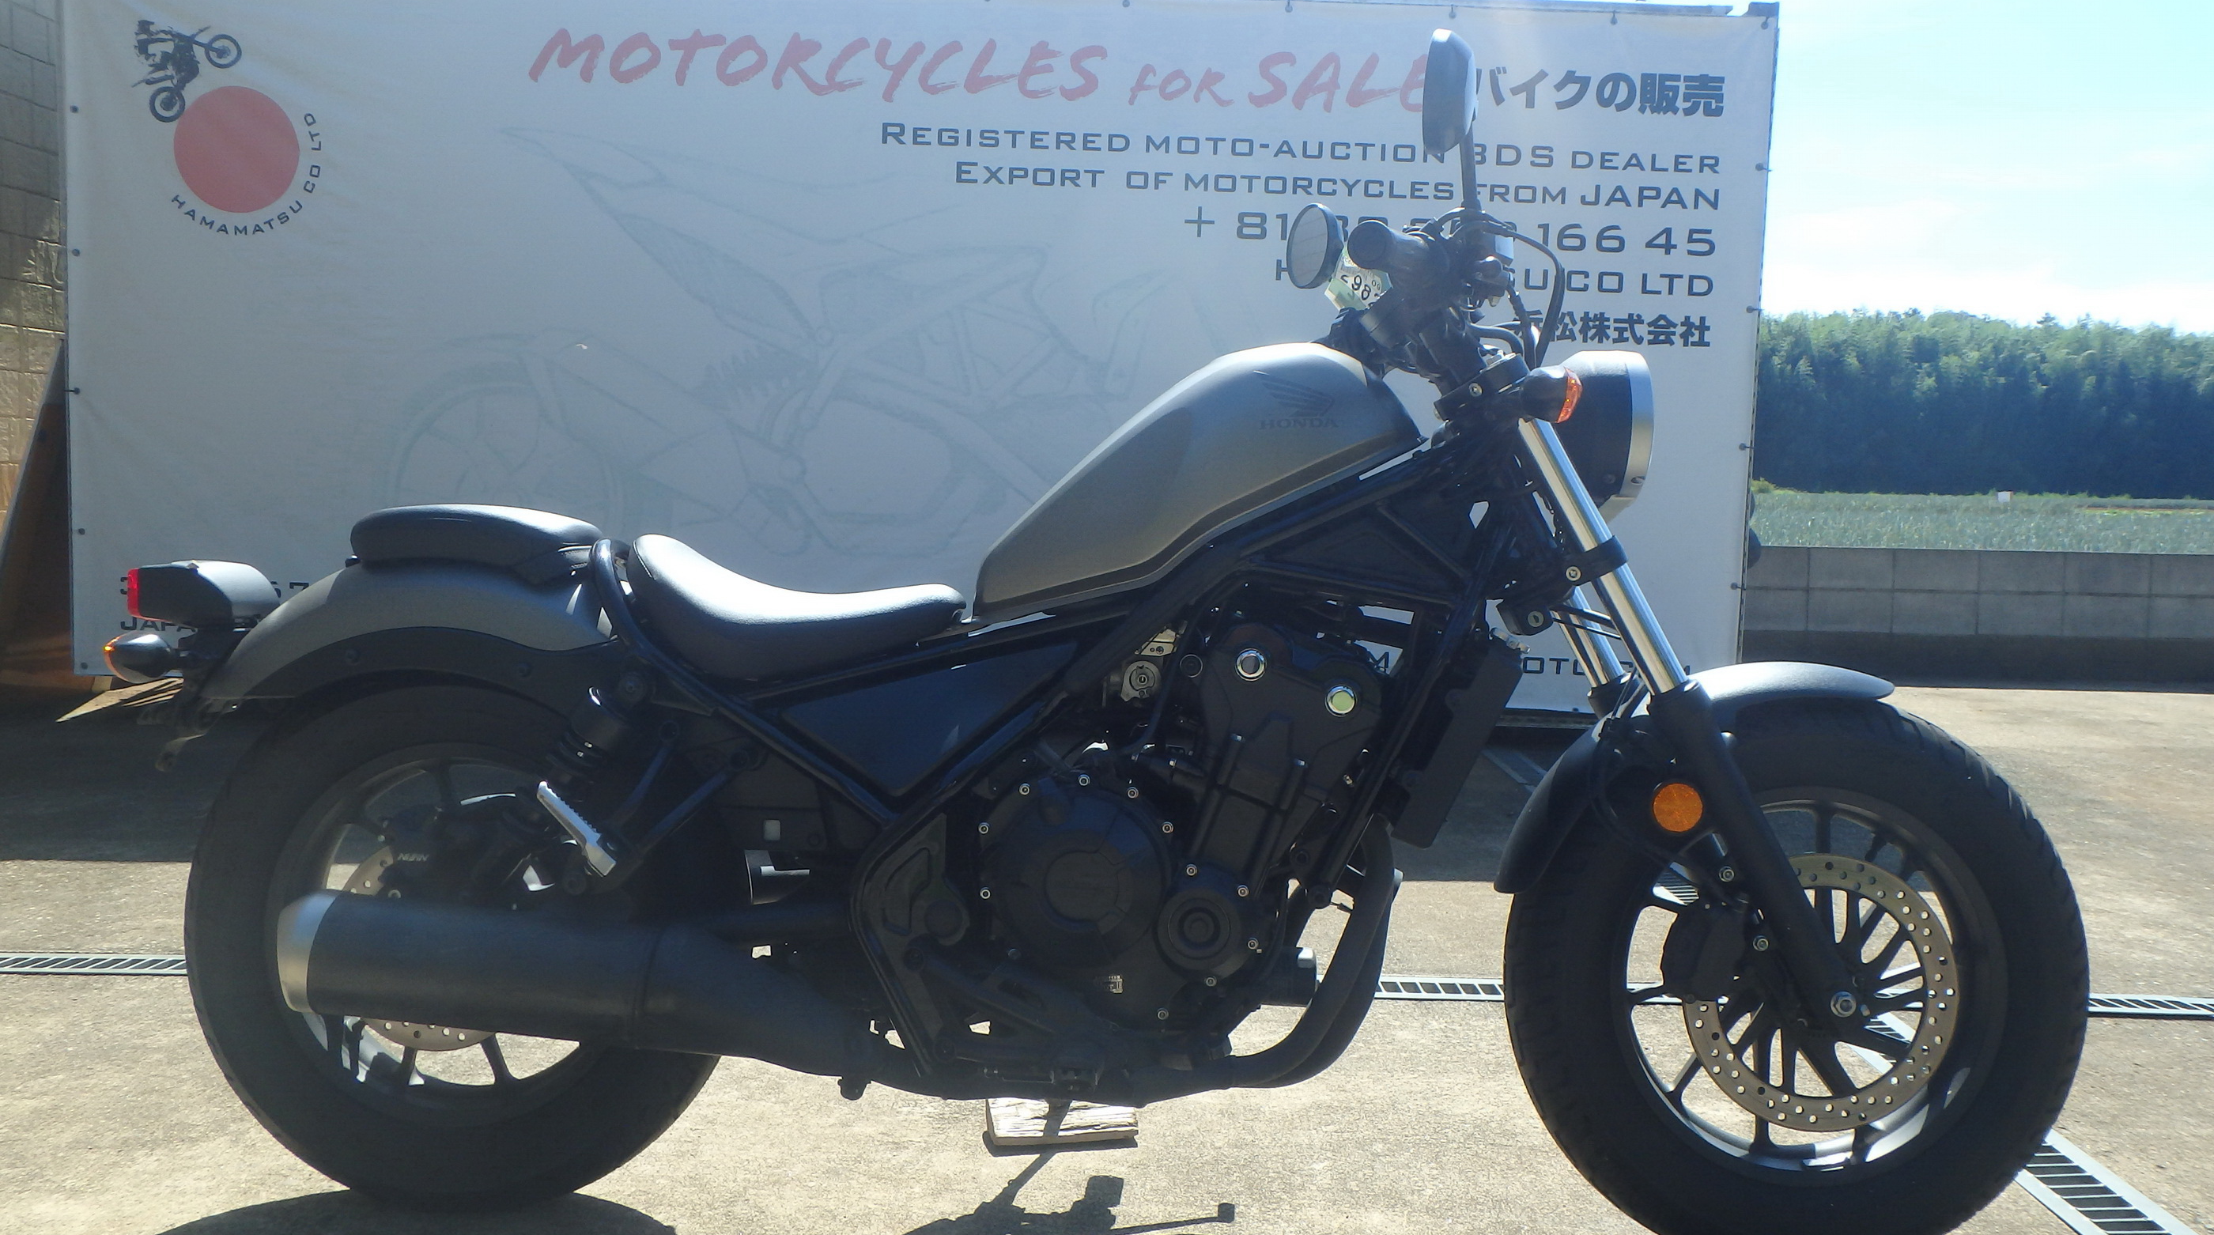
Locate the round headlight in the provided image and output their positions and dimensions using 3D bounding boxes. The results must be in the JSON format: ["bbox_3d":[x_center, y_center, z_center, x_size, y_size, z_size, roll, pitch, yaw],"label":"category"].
[{"bbox_3d":[0.538,-0.207,2.005,0.130,0.188,0.185,2,-2,0],"label":"round headlight"}]

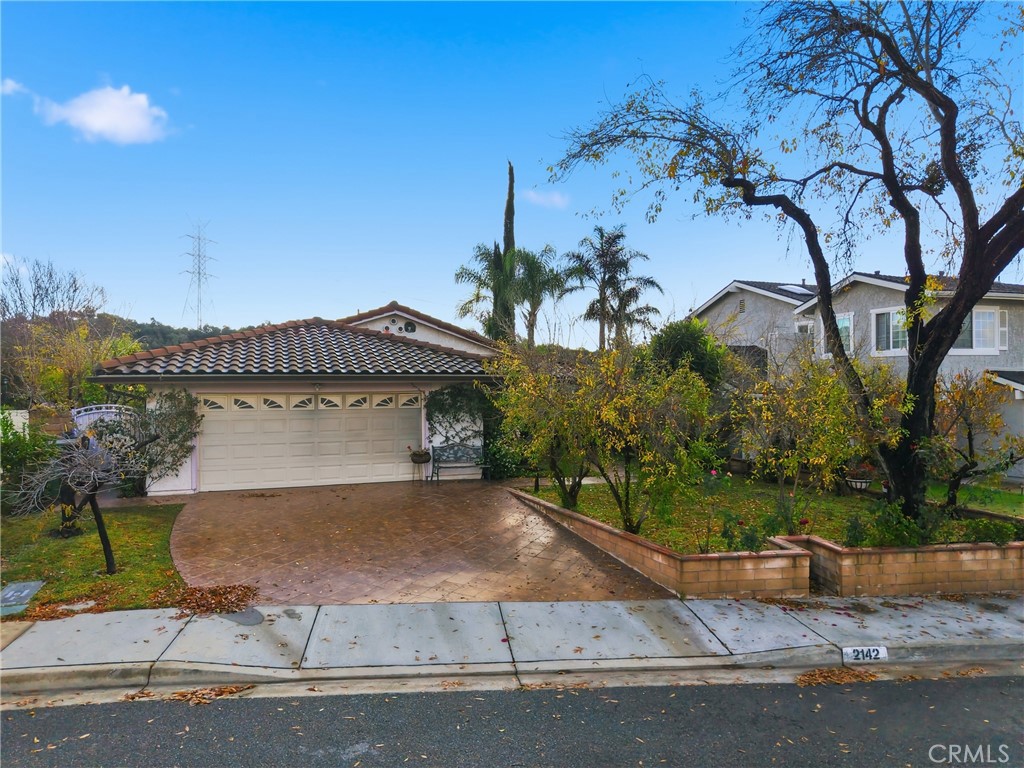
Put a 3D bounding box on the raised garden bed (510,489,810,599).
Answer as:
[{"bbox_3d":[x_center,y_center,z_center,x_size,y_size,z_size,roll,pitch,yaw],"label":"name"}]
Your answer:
[{"bbox_3d":[2.150,2.740,13.100,1.950,0.720,6.800,0,0,-23],"label":"raised garden bed"}]

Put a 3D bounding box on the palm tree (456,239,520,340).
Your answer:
[{"bbox_3d":[-1.300,-3.100,40.000,4.300,10.000,4.300,0,0,0],"label":"palm tree"}]

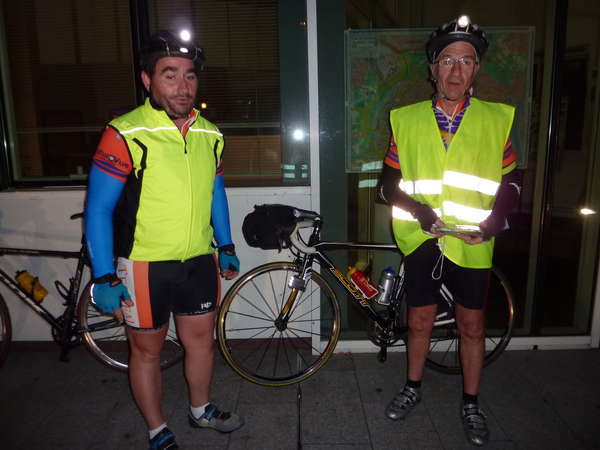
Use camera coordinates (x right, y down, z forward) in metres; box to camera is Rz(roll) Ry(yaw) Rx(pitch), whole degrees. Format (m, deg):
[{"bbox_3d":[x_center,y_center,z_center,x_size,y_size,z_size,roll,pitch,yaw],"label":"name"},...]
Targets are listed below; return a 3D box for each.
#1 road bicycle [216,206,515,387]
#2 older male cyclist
[{"bbox_3d":[0.388,0.356,2.340,1.655,0.980,0.450,-2,0,-6],"label":"road bicycle"},{"bbox_3d":[0.618,0.034,1.857,0.580,1.745,0.420,2,9,18],"label":"older male cyclist"}]

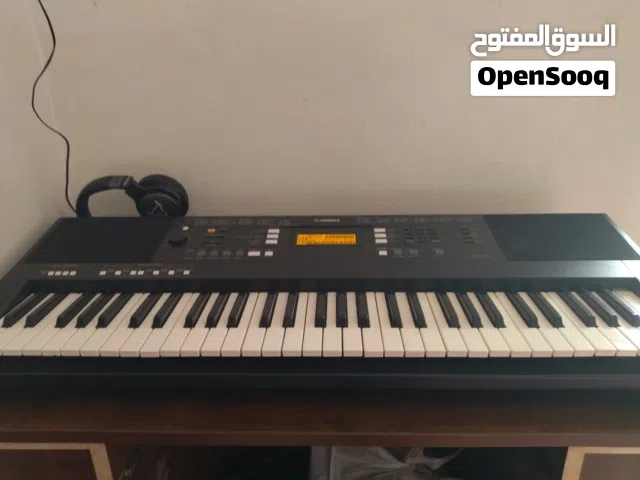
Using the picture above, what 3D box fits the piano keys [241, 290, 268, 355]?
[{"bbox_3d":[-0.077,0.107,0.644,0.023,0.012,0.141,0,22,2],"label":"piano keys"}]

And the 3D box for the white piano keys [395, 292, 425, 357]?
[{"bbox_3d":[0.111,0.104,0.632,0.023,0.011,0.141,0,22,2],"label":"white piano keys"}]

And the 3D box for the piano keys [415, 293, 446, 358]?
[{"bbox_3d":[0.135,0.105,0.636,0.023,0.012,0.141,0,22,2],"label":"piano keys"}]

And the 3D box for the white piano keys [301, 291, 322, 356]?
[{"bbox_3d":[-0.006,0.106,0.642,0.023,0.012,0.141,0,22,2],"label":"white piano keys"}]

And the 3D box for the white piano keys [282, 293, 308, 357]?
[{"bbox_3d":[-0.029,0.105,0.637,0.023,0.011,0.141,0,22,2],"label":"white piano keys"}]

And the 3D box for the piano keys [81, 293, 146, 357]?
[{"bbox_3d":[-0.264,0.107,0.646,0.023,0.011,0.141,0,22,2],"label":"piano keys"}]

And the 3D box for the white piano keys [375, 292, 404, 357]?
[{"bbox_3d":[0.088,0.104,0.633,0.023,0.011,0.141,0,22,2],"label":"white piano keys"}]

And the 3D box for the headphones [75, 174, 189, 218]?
[{"bbox_3d":[-0.344,-0.032,0.936,0.190,0.176,0.068,0,22,2],"label":"headphones"}]

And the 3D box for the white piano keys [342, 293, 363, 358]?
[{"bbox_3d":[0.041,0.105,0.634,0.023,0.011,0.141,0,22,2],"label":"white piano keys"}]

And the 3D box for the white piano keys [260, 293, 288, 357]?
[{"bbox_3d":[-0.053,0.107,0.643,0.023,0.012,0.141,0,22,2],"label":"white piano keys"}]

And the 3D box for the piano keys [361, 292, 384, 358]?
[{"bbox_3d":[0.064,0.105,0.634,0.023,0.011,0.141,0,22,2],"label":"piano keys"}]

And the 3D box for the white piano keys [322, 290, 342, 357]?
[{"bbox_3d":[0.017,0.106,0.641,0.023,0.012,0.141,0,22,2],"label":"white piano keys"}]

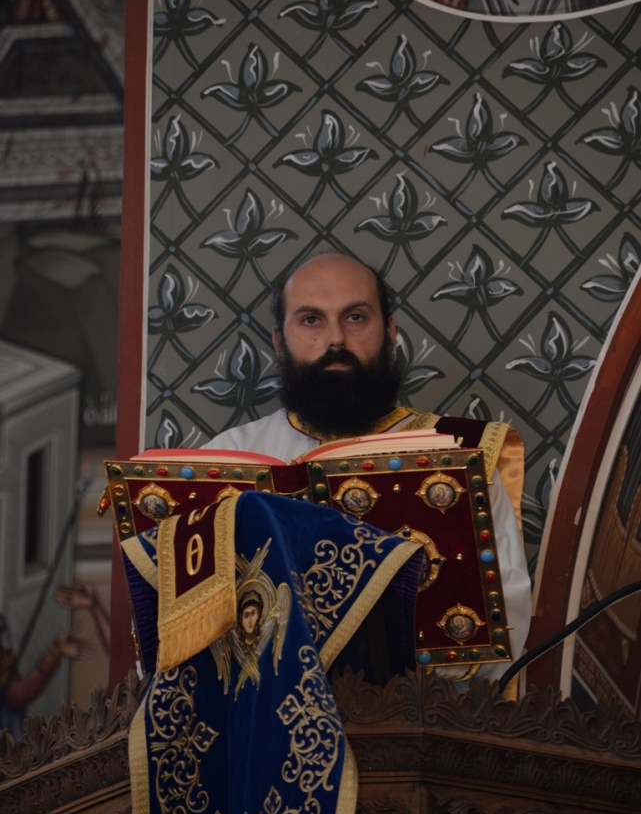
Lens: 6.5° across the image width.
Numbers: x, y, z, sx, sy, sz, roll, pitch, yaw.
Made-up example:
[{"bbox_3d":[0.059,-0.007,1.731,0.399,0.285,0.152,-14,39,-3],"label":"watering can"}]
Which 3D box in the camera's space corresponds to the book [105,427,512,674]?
[{"bbox_3d":[-0.012,0.203,7.738,0.535,0.100,0.336,-2,-62,13],"label":"book"}]

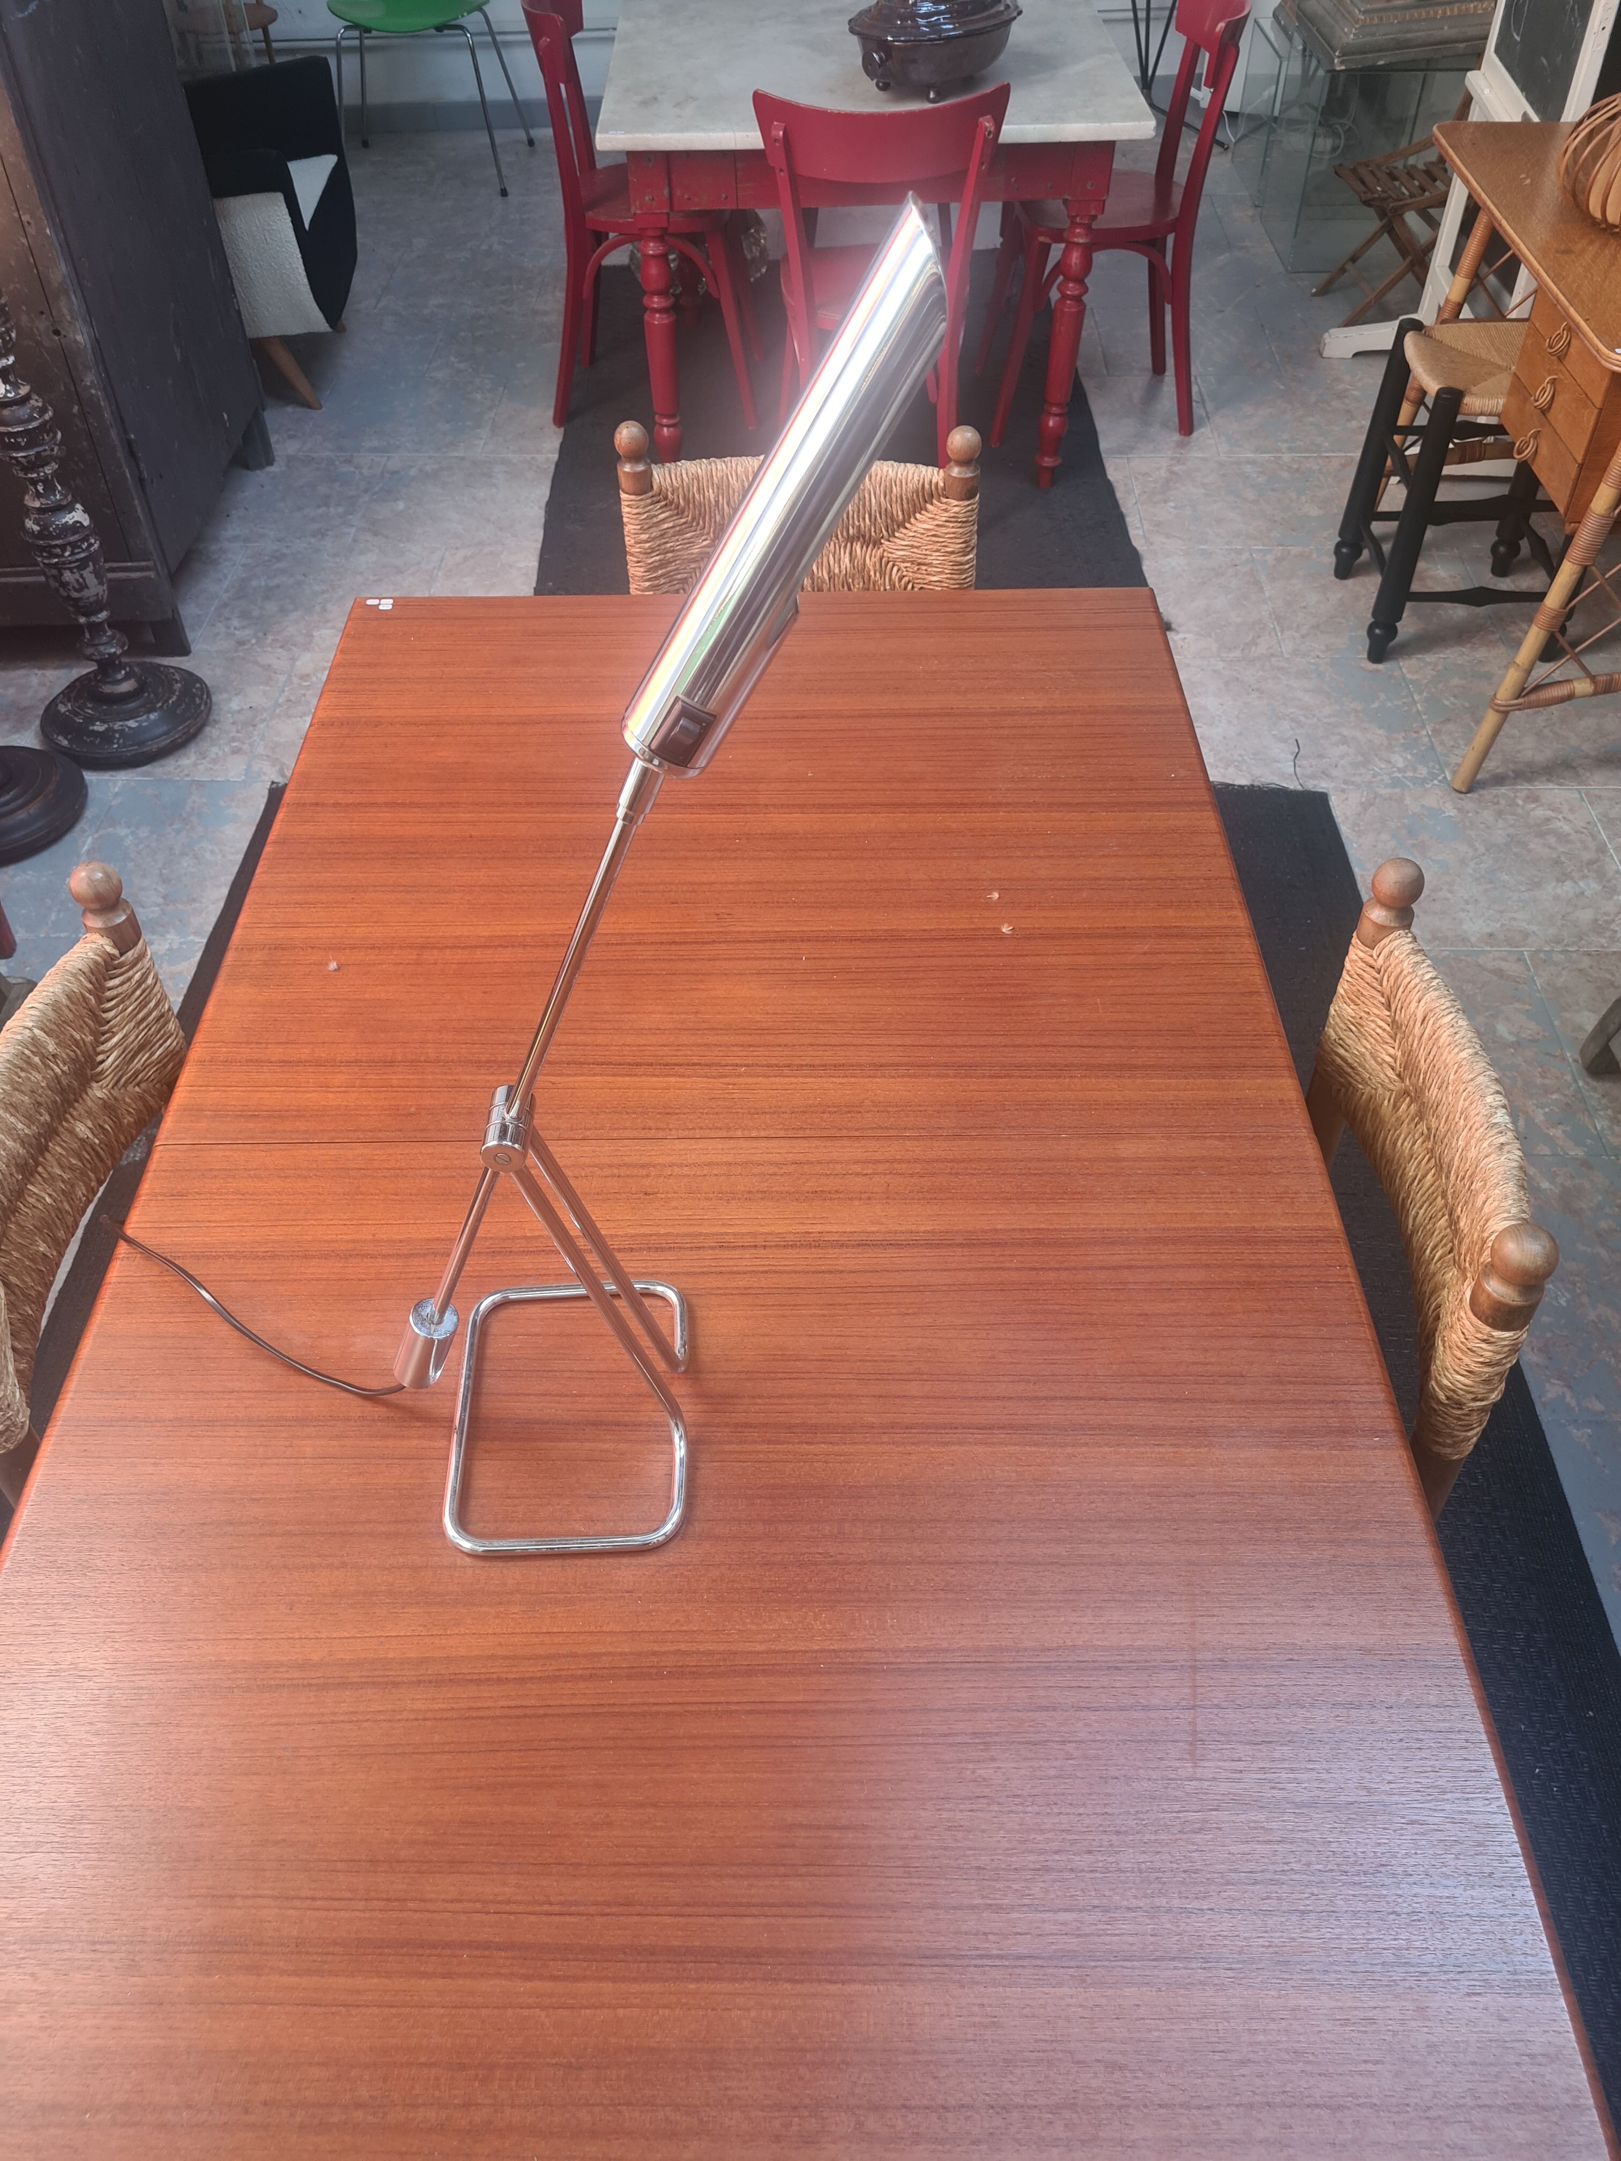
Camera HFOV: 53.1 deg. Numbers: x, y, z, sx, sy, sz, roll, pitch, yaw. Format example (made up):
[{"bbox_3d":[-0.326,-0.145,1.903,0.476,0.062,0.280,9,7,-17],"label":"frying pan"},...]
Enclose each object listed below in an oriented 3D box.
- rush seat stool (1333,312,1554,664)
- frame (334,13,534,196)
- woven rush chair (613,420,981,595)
[{"bbox_3d":[1.246,-1.098,3.034,0.375,0.510,0.370,1,47,1],"label":"rush seat stool"},{"bbox_3d":[-1.169,-2.987,4.899,0.540,0.440,0.490,1,47,1],"label":"frame"},{"bbox_3d":[-0.017,-0.412,2.199,0.480,0.800,0.490,1,47,1],"label":"woven rush chair"}]

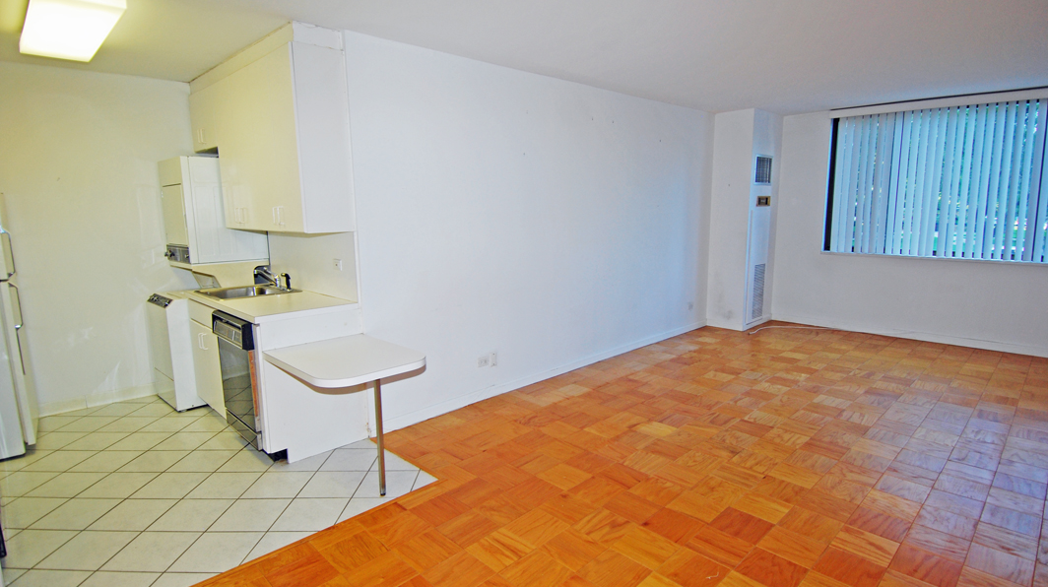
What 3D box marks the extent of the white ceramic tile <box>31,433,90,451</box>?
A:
[{"bbox_3d":[-3.205,1.019,3.599,0.300,0.010,0.300,0,9,0],"label":"white ceramic tile"}]

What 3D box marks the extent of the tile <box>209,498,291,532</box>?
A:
[{"bbox_3d":[-1.397,1.136,2.699,0.298,0.010,0.298,0,9,-1],"label":"tile"}]

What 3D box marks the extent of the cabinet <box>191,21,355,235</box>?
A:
[{"bbox_3d":[-1.952,-1.075,3.913,0.315,1.180,2.190,-9,13,-44],"label":"cabinet"}]

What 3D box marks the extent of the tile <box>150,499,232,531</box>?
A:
[{"bbox_3d":[-1.702,1.144,2.711,0.300,0.010,0.300,0,9,0],"label":"tile"}]

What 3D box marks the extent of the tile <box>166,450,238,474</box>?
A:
[{"bbox_3d":[-2.005,1.056,3.303,0.300,0.010,0.300,0,9,0],"label":"tile"}]

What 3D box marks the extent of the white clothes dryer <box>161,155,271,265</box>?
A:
[{"bbox_3d":[-2.629,-0.696,4.459,0.598,0.820,0.587,7,11,41],"label":"white clothes dryer"}]

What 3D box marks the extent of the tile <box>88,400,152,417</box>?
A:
[{"bbox_3d":[-3.179,0.917,4.130,0.298,0.010,0.298,0,9,-1],"label":"tile"}]

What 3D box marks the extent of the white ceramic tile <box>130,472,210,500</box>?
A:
[{"bbox_3d":[-2.003,1.101,3.007,0.300,0.010,0.300,0,9,0],"label":"white ceramic tile"}]

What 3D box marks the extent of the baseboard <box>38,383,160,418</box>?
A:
[{"bbox_3d":[-3.389,0.850,4.205,0.755,0.102,0.015,-9,13,-44],"label":"baseboard"}]

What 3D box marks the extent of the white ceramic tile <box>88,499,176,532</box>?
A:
[{"bbox_3d":[-1.985,1.140,2.692,0.298,0.010,0.298,0,9,-1],"label":"white ceramic tile"}]

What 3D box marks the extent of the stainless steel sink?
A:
[{"bbox_3d":[-2.105,0.070,4.014,0.550,0.170,0.620,-9,12,-44],"label":"stainless steel sink"}]

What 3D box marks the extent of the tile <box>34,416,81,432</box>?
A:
[{"bbox_3d":[-3.469,0.966,3.837,0.298,0.010,0.298,0,9,-1],"label":"tile"}]

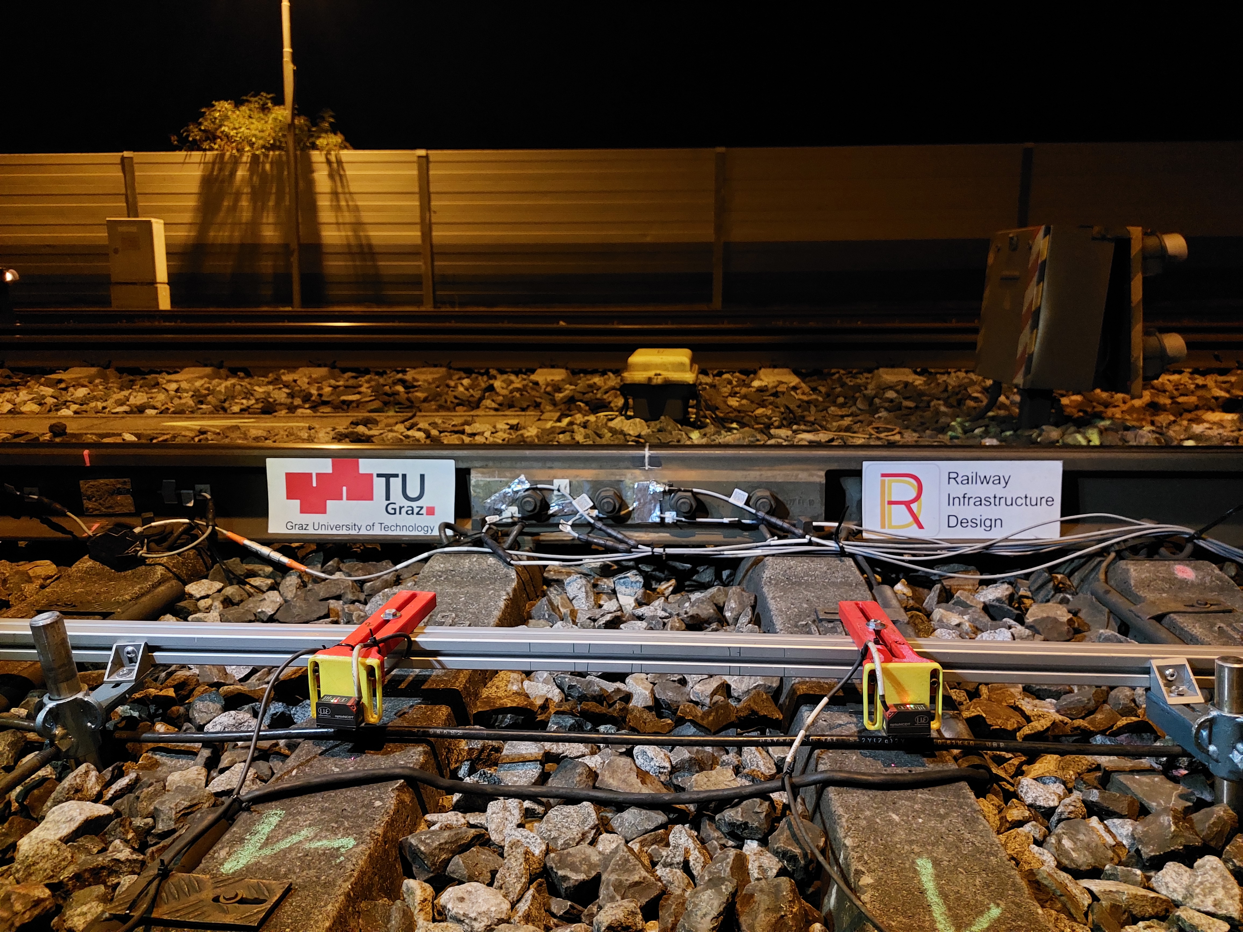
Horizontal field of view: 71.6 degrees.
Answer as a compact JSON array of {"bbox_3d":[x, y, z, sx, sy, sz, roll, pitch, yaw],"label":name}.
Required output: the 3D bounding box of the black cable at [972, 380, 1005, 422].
[{"bbox_3d":[1.299,-0.232,3.050,0.120,0.140,0.060,0,12,-2],"label":"black cable"}]

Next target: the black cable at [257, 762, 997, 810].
[{"bbox_3d":[0.003,0.340,0.911,0.785,0.043,0.054,0,12,-2],"label":"black cable"}]

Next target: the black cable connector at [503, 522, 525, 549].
[{"bbox_3d":[-0.201,0.130,1.610,0.022,0.038,0.058,8,14,33],"label":"black cable connector"}]

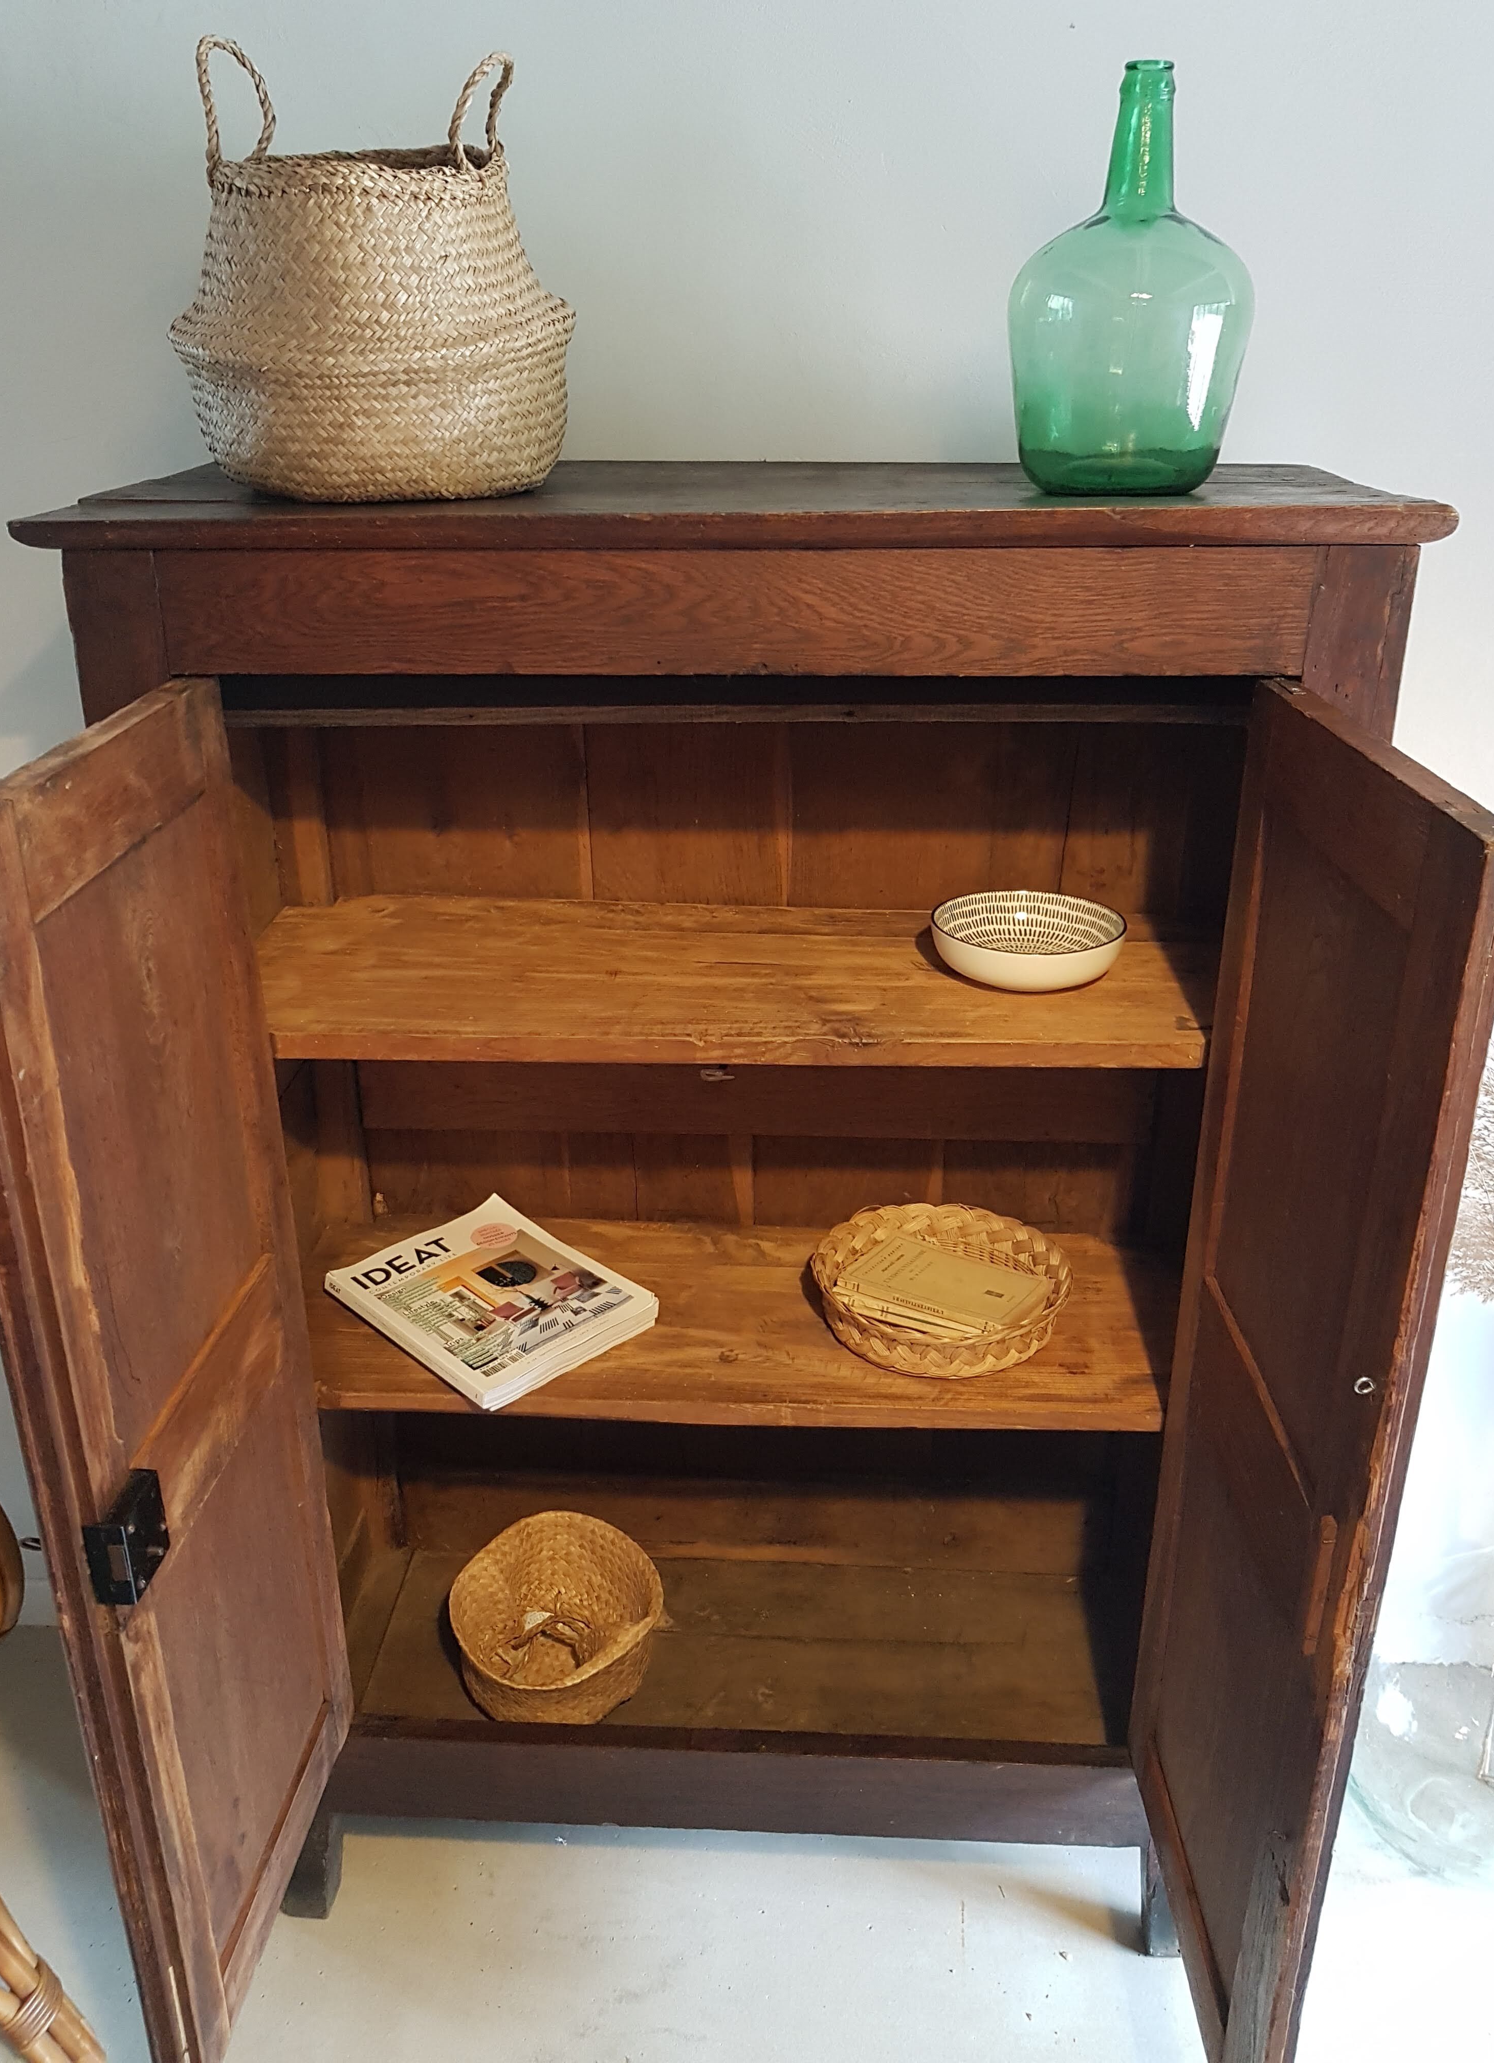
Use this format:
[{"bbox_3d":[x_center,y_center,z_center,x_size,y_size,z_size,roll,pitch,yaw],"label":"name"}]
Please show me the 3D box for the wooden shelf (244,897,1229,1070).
[{"bbox_3d":[-0.007,-0.050,1.451,0.890,0.024,0.342,1,23,3],"label":"wooden shelf"}]

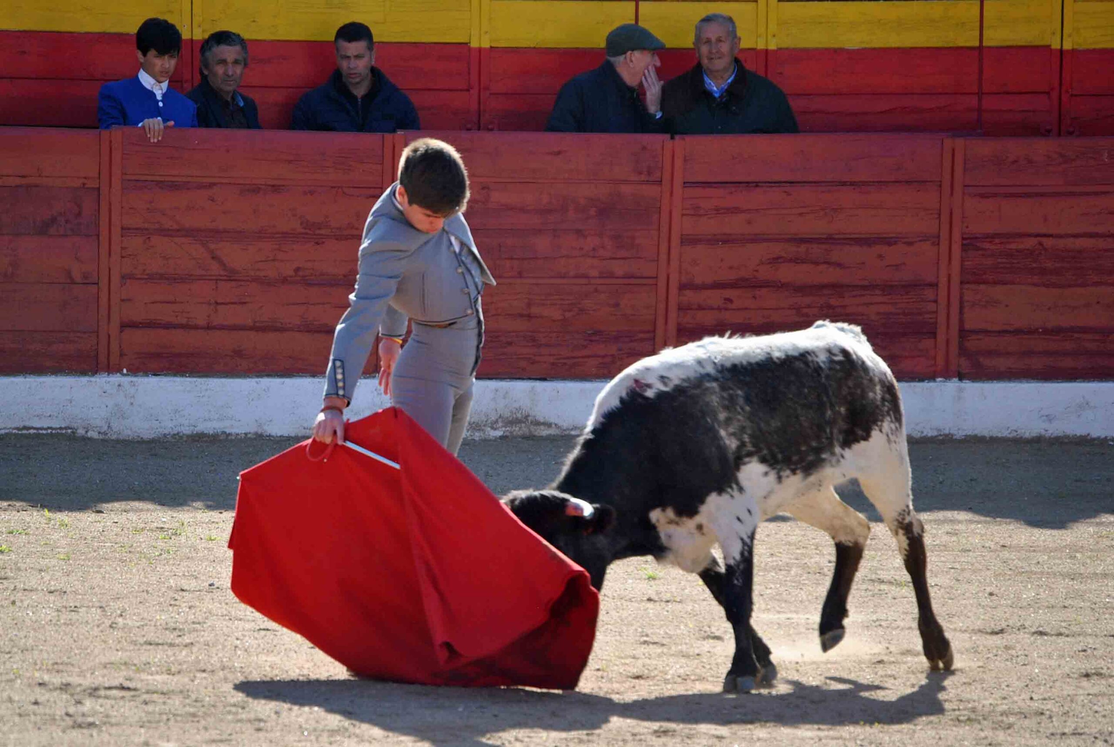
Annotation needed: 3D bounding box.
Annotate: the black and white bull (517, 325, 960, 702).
[{"bbox_3d":[0.480,0.339,18.050,1.320,0.980,0.500,-2,5,-33],"label":"black and white bull"}]

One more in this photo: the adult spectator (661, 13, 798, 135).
[{"bbox_3d":[0.680,-0.610,27.060,0.560,1.680,0.340,2,4,12],"label":"adult spectator"}]

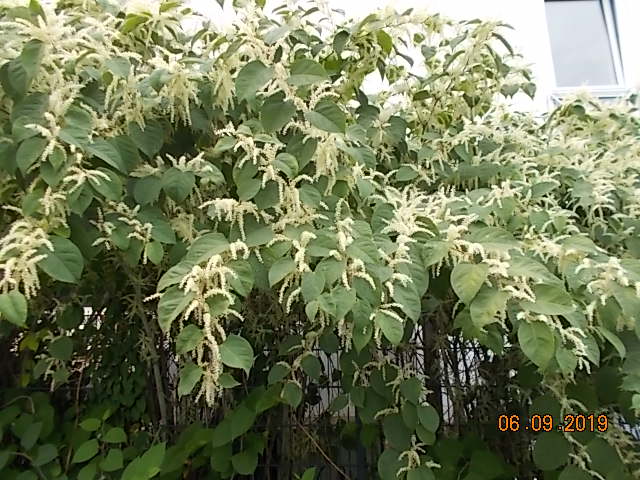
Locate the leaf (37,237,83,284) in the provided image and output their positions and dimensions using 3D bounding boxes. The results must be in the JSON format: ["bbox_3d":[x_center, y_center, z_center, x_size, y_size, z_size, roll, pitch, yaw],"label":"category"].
[{"bbox_3d":[-0.810,0.061,1.500,0.126,0.180,0.040,-35,-6,-40],"label":"leaf"}]

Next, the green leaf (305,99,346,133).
[{"bbox_3d":[0.019,-0.440,1.700,0.156,0.102,0.030,25,0,1],"label":"green leaf"}]

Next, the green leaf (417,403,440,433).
[{"bbox_3d":[0.485,0.798,2.150,0.095,0.129,0.030,-22,-30,-6],"label":"green leaf"}]

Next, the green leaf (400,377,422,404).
[{"bbox_3d":[0.371,0.611,1.950,0.085,0.116,0.030,-9,-30,6],"label":"green leaf"}]

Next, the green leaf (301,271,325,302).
[{"bbox_3d":[-0.031,0.194,2.000,0.096,0.149,0.030,4,-32,2],"label":"green leaf"}]

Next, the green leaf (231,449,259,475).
[{"bbox_3d":[-0.361,1.060,2.300,0.128,0.119,0.025,4,-35,-7],"label":"green leaf"}]

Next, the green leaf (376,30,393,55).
[{"bbox_3d":[0.335,-1.027,2.500,0.074,0.151,0.033,-21,-10,5],"label":"green leaf"}]

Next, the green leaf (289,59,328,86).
[{"bbox_3d":[-0.055,-0.801,2.300,0.182,0.149,0.030,3,-16,-1],"label":"green leaf"}]

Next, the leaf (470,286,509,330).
[{"bbox_3d":[0.652,0.264,1.850,0.119,0.198,0.030,28,-18,33],"label":"leaf"}]

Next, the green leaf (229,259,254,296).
[{"bbox_3d":[-0.265,0.126,1.620,0.089,0.138,0.030,-24,-23,-22],"label":"green leaf"}]

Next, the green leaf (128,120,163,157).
[{"bbox_3d":[-0.650,-0.376,1.800,0.131,0.148,0.030,-6,3,-21],"label":"green leaf"}]

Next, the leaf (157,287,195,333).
[{"bbox_3d":[-0.541,0.260,1.800,0.109,0.198,0.030,25,-36,6],"label":"leaf"}]

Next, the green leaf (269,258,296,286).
[{"bbox_3d":[-0.156,0.135,2.000,0.092,0.159,0.030,33,-28,22],"label":"green leaf"}]

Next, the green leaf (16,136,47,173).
[{"bbox_3d":[-1.080,-0.320,1.800,0.102,0.151,0.033,29,-31,-23],"label":"green leaf"}]

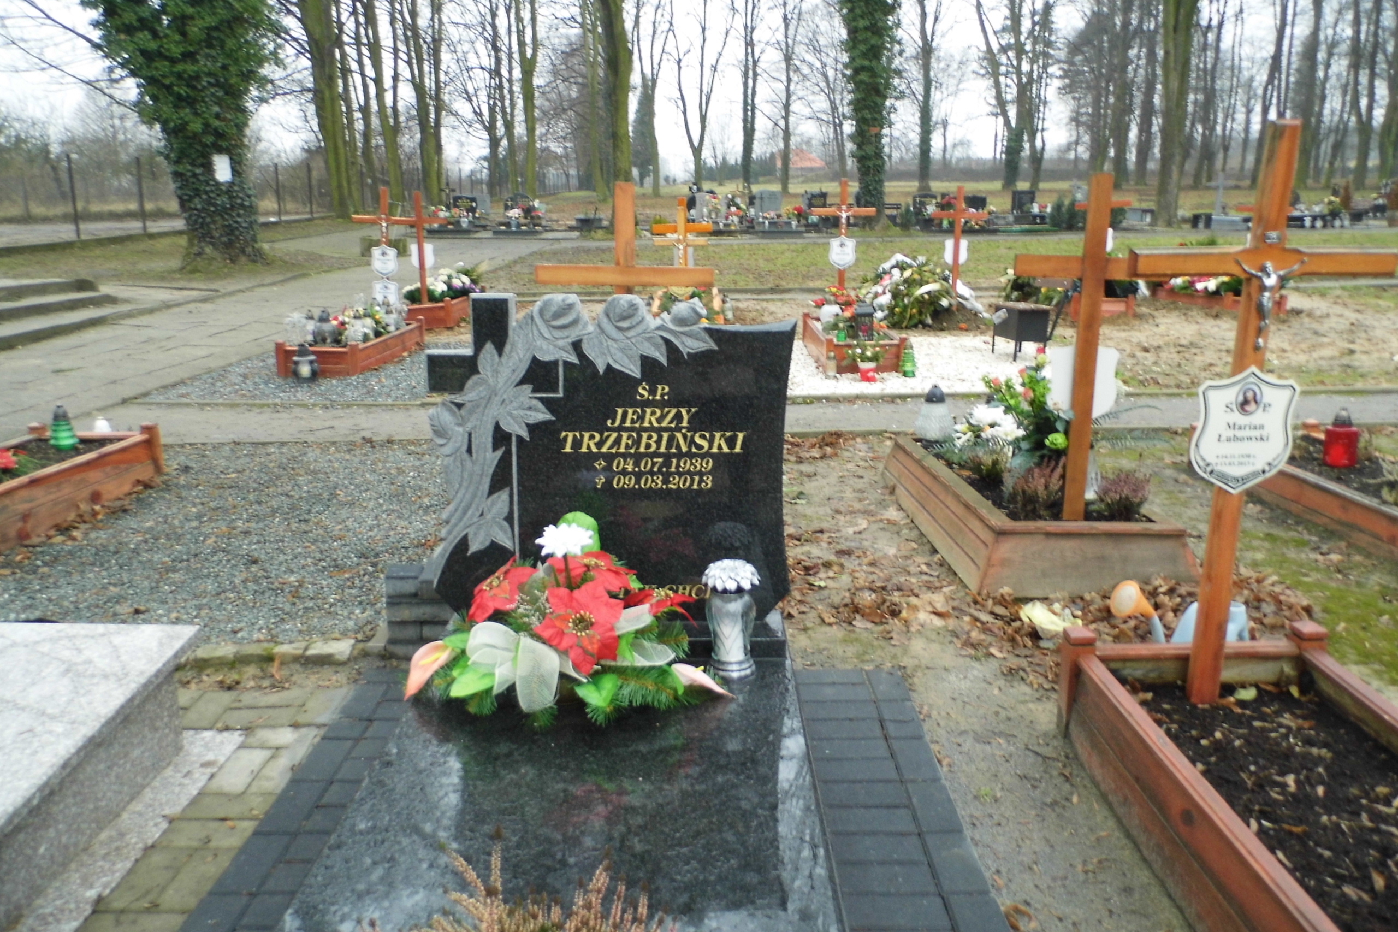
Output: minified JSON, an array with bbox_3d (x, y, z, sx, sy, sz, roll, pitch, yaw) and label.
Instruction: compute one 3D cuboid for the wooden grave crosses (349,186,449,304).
[{"bbox_3d":[-2.850,-2.070,9.800,0.620,1.220,1.200,0,15,0],"label":"wooden grave crosses"}]

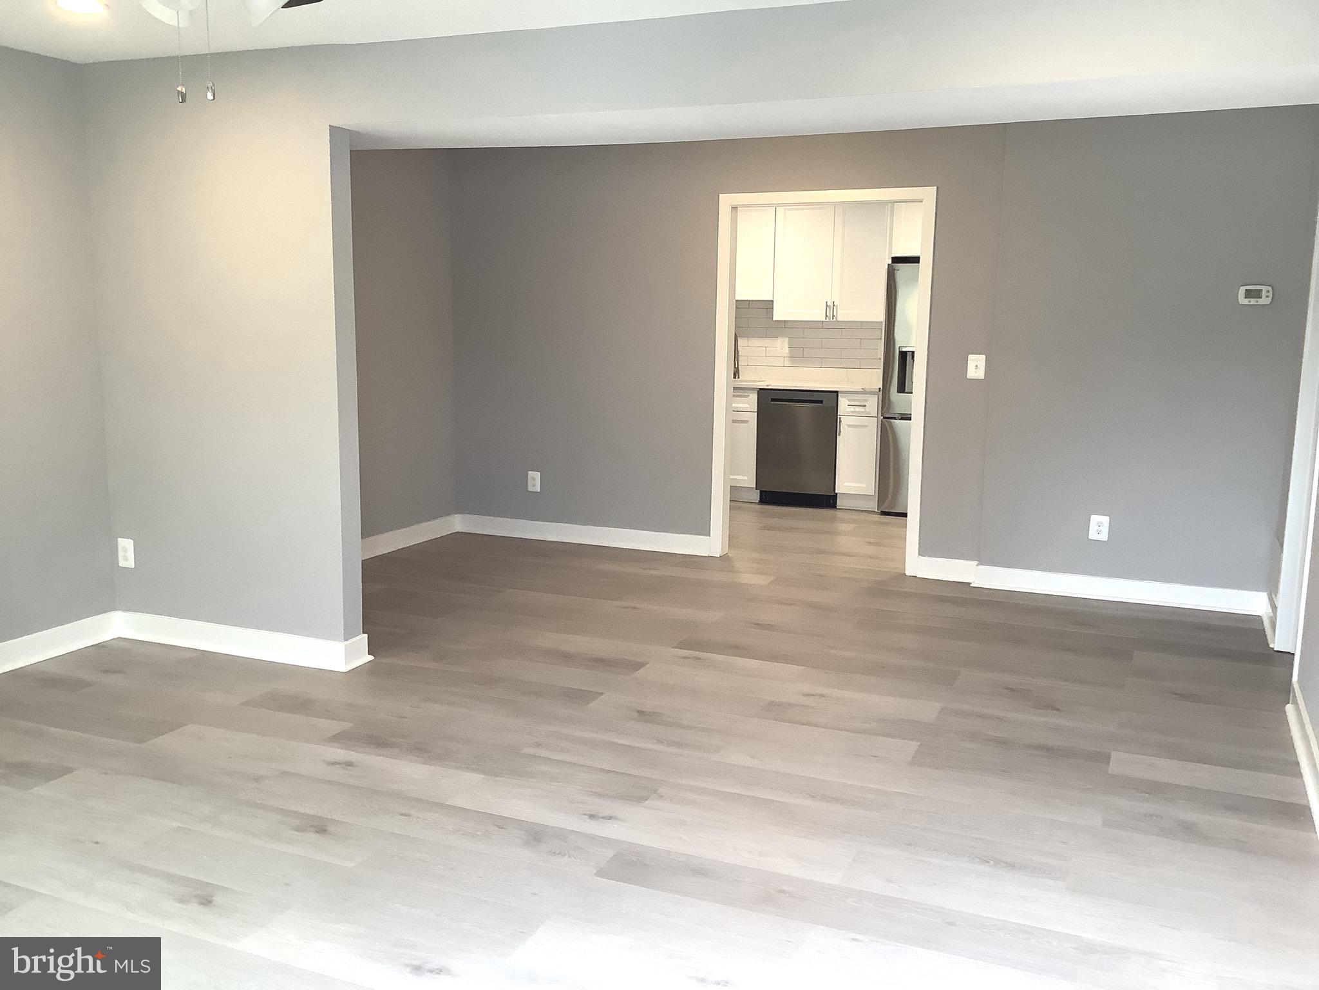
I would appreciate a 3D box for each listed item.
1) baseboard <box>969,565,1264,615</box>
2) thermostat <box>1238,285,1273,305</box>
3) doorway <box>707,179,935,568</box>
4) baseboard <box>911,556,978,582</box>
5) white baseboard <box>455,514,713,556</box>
[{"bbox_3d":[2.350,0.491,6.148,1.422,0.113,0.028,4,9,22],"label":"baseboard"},{"bbox_3d":[2.883,-0.964,5.709,0.138,0.088,0.030,4,9,22],"label":"thermostat"},{"bbox_3d":[0.919,-0.647,6.787,1.250,2.121,0.140,4,9,22],"label":"doorway"},{"bbox_3d":[1.606,0.413,6.575,0.333,0.113,0.026,4,9,22],"label":"baseboard"},{"bbox_3d":[-0.507,0.247,7.431,1.739,0.113,0.026,4,9,22],"label":"white baseboard"}]

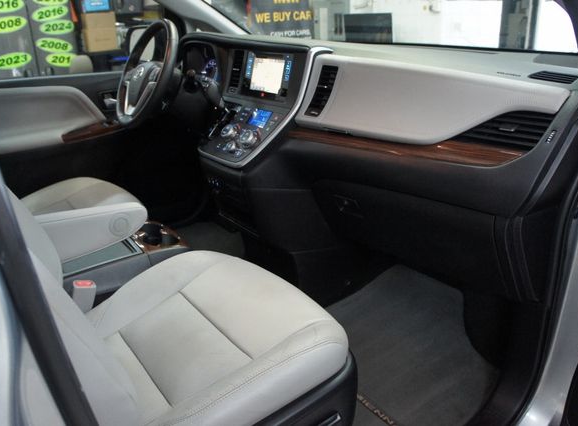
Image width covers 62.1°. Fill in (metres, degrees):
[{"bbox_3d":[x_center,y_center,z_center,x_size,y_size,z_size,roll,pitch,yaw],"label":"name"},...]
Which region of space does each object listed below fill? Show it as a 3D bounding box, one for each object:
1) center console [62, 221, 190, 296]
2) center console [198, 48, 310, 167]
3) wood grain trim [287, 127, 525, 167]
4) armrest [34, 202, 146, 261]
[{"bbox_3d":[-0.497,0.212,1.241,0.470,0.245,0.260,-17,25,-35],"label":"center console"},{"bbox_3d":[-0.122,-0.312,1.381,0.230,0.315,0.350,-17,25,-35],"label":"center console"},{"bbox_3d":[0.219,-0.167,1.103,0.110,0.050,0.570,-17,25,-35],"label":"wood grain trim"},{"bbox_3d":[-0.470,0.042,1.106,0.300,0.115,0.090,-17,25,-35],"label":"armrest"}]

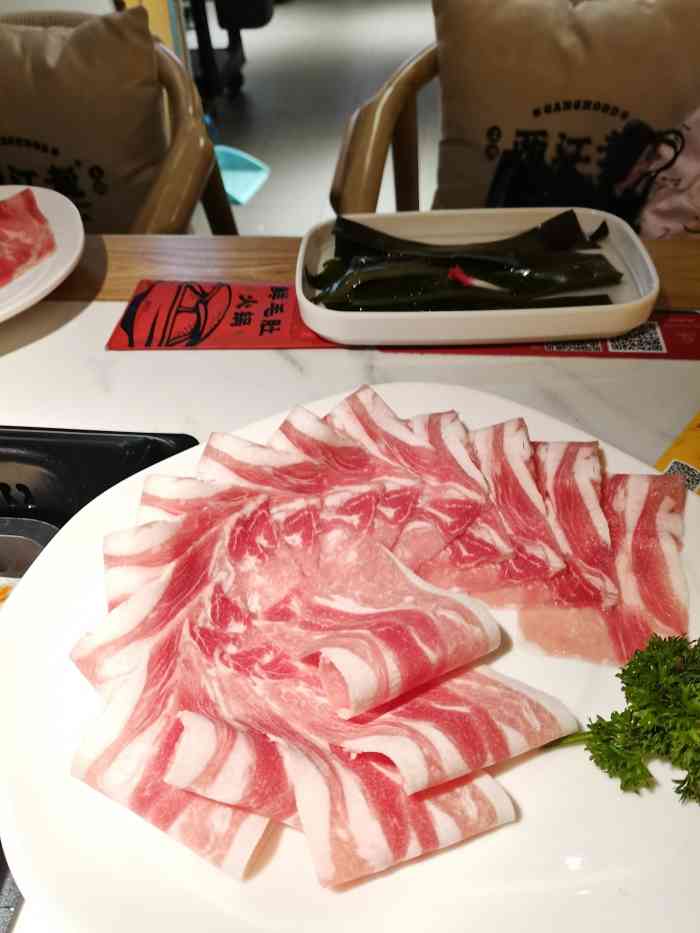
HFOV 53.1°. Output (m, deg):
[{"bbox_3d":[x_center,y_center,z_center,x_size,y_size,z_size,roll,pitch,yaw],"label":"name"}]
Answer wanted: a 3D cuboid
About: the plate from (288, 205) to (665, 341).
[{"bbox_3d":[0.082,-0.133,0.478,0.235,0.028,0.137,-3,45,-2],"label":"plate"}]

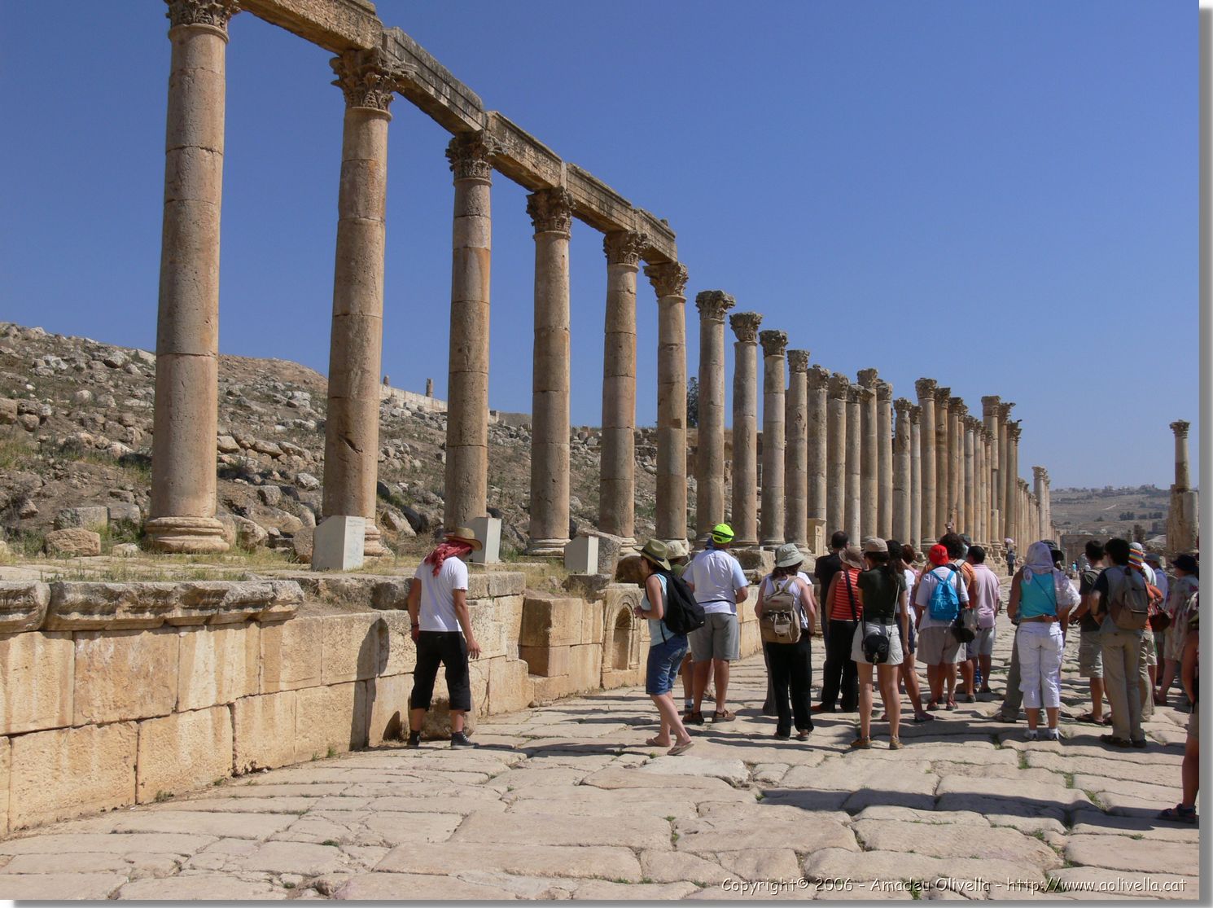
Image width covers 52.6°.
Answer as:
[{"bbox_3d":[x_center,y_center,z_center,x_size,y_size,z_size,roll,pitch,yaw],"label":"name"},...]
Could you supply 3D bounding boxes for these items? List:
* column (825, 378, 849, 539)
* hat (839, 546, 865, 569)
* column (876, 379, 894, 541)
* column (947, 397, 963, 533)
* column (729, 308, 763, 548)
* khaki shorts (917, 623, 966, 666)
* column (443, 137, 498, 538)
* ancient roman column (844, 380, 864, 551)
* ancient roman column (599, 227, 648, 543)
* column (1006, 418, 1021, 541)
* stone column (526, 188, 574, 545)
[{"bbox_3d":[8.252,0.299,44.058,0.850,6.485,0.850,-2,-5,25],"label":"column"},{"bbox_3d":[2.418,1.013,12.100,0.270,0.170,0.310,4,6,-37],"label":"hat"},{"bbox_3d":[13.583,0.645,60.053,1.020,8.270,1.020,-1,-5,22],"label":"column"},{"bbox_3d":[23.820,1.242,84.471,1.250,10.320,1.250,-1,-5,22],"label":"column"},{"bbox_3d":[3.889,-0.643,34.306,0.920,6.745,0.920,-1,-5,22],"label":"column"},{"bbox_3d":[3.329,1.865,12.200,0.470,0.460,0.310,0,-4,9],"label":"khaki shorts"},{"bbox_3d":[-2.180,-1.843,19.671,0.950,6.776,0.950,1,-4,0],"label":"column"},{"bbox_3d":[10.638,0.714,52.828,0.950,7.410,0.950,-1,-5,22],"label":"ancient roman column"},{"bbox_3d":[0.259,-1.307,25.524,0.950,6.747,0.950,-1,-5,22],"label":"ancient roman column"},{"bbox_3d":[33.077,2.498,100.413,1.150,10.386,1.150,-2,-5,25],"label":"column"},{"bbox_3d":[-0.980,-1.543,22.600,0.950,6.814,0.950,1,-4,0],"label":"stone column"}]

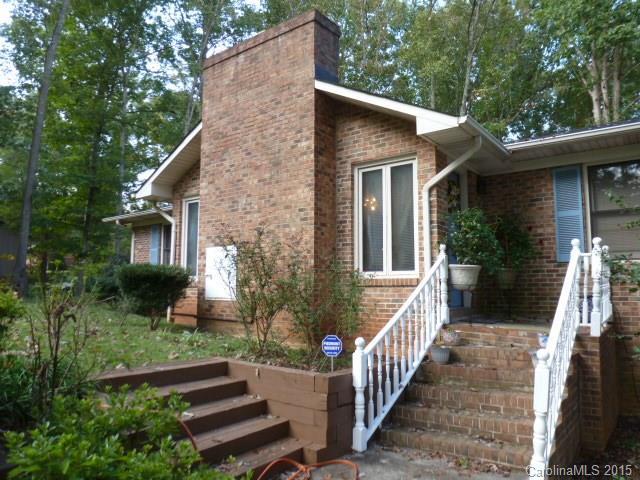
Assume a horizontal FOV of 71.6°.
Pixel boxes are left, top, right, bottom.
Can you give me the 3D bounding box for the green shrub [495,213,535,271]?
[{"bbox_3d":[2.741,0.021,6.350,0.620,0.800,0.620,-4,-7,37],"label":"green shrub"}]

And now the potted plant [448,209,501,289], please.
[{"bbox_3d":[1.945,0.106,5.550,0.670,1.040,0.670,-4,-7,37],"label":"potted plant"}]

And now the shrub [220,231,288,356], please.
[{"bbox_3d":[-0.742,0.575,4.950,0.800,1.410,0.780,0,-6,0],"label":"shrub"}]

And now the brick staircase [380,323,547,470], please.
[{"bbox_3d":[1.596,1.435,4.430,1.430,1.000,1.600,-4,-7,33],"label":"brick staircase"}]

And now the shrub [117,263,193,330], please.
[{"bbox_3d":[-2.739,0.946,7.300,1.200,1.100,1.200,-4,-7,37],"label":"shrub"}]

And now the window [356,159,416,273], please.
[{"bbox_3d":[0.918,-0.298,6.256,0.970,1.630,0.120,-4,-7,37],"label":"window"}]

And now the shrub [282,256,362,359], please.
[{"bbox_3d":[0.051,0.783,5.000,0.900,1.150,0.850,-4,-7,37],"label":"shrub"}]

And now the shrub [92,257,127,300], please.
[{"bbox_3d":[-6.044,1.111,12.800,1.200,1.270,1.200,-4,-7,37],"label":"shrub"}]

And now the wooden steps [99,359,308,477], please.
[{"bbox_3d":[-0.967,1.480,3.558,1.220,0.720,1.400,-4,-7,37],"label":"wooden steps"}]

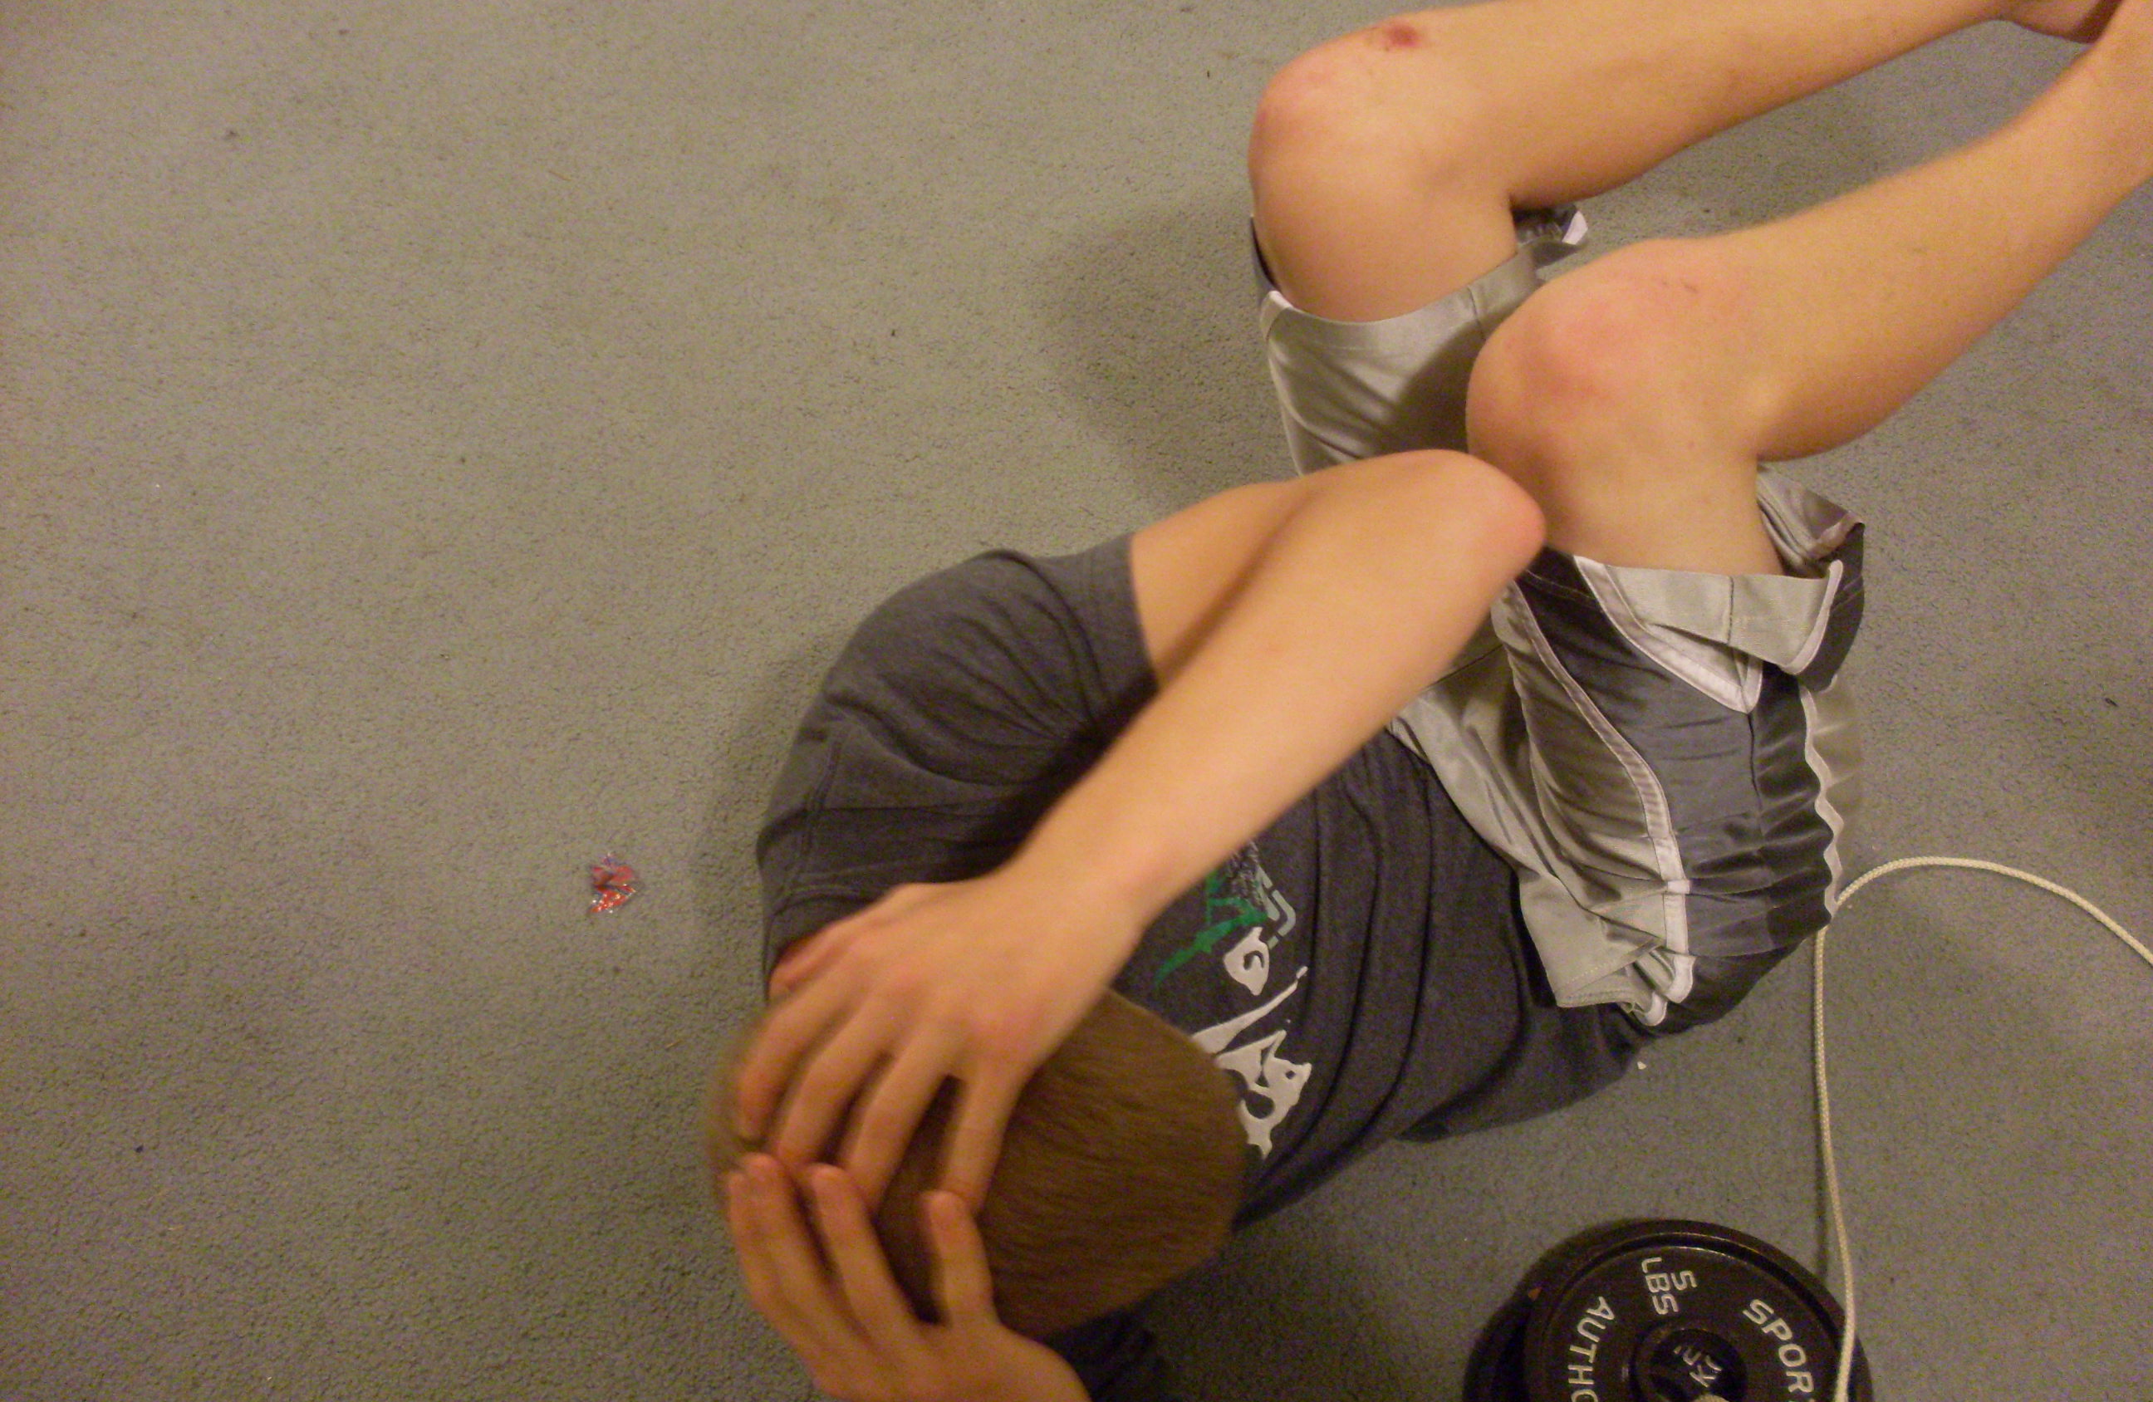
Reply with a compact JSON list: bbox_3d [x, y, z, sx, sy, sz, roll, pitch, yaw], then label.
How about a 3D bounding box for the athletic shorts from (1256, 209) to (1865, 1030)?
[{"bbox_3d":[0.292,-0.062,1.443,0.310,0.380,0.450,-22,54,-16],"label":"athletic shorts"}]

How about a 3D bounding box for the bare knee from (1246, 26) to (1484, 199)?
[{"bbox_3d":[0.164,-0.340,1.368,0.125,0.110,0.105,-16,53,-12],"label":"bare knee"}]

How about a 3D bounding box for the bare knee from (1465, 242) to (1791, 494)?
[{"bbox_3d":[0.281,-0.172,1.230,0.130,0.115,0.110,-26,55,-19],"label":"bare knee"}]

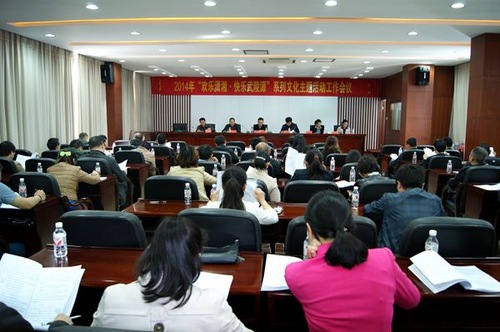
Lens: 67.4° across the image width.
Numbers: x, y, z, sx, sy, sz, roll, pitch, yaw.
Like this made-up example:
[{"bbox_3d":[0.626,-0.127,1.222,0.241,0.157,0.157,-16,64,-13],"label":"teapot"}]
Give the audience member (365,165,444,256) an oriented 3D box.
[{"bbox_3d":[1.113,0.576,2.750,0.550,1.160,0.680,1,6,-1],"label":"audience member"}]

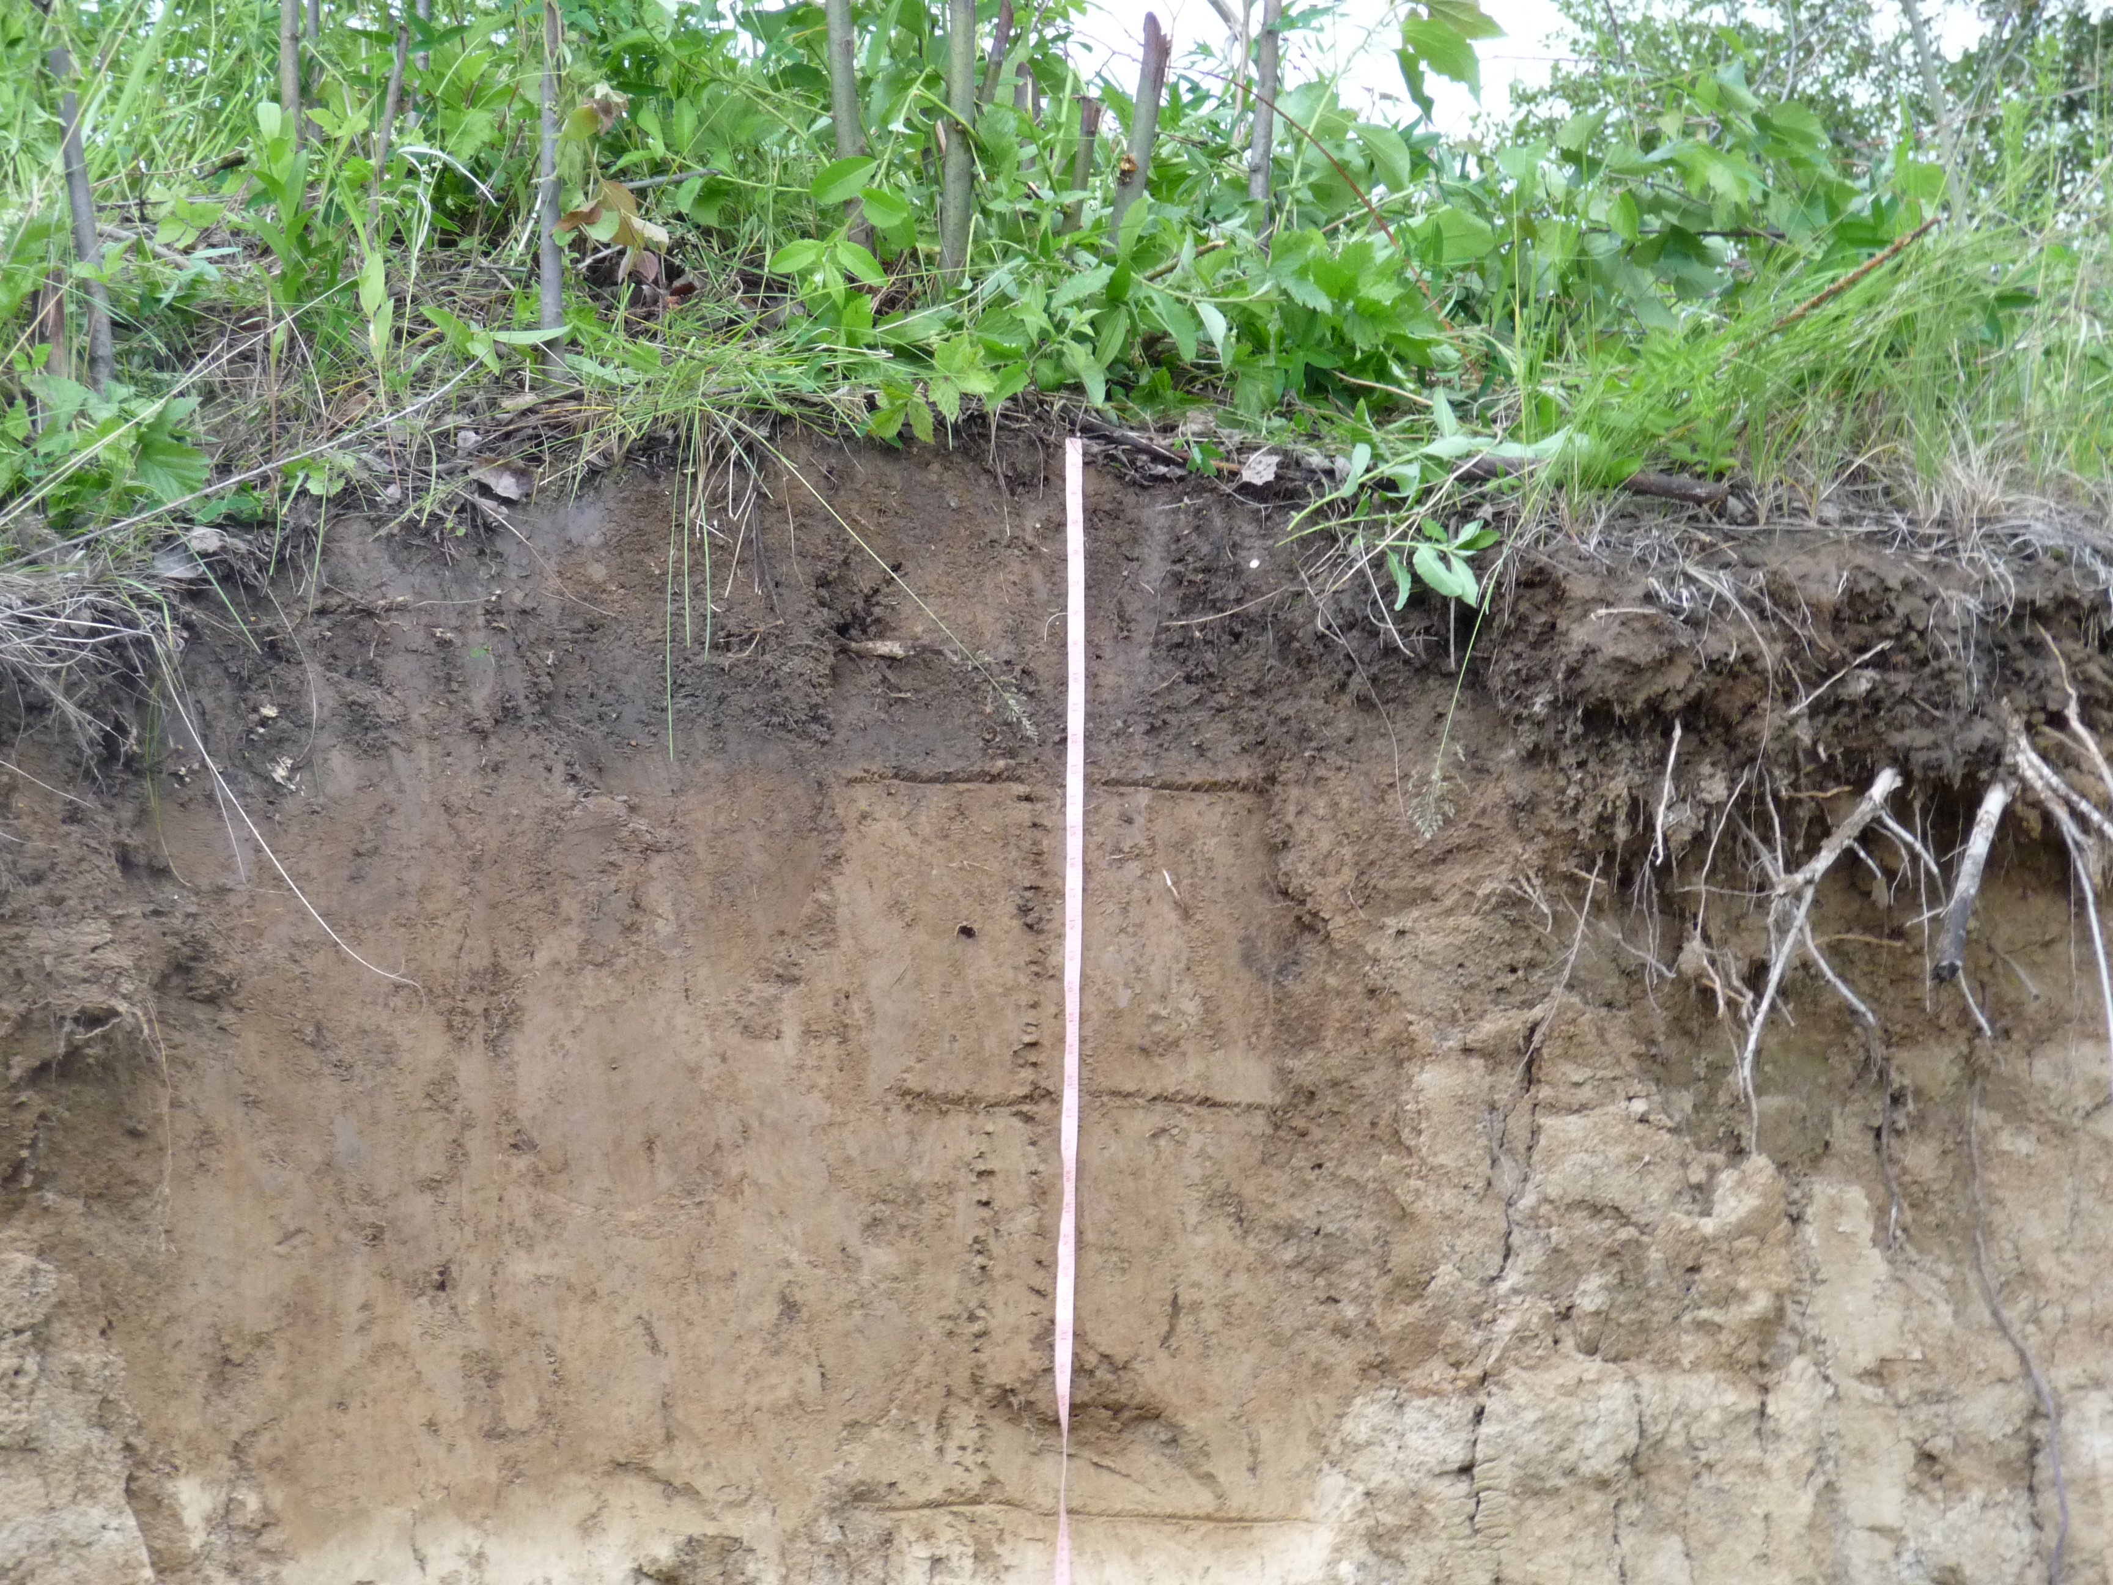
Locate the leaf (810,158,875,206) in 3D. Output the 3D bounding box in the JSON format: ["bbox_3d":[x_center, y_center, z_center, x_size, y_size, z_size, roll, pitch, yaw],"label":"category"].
[{"bbox_3d":[-0.173,-0.499,7.020,0.062,0.035,0.015,-25,-24,-12],"label":"leaf"}]

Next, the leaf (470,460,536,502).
[{"bbox_3d":[-0.442,-0.250,6.870,0.053,0.041,0.014,11,-40,10],"label":"leaf"}]

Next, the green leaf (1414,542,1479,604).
[{"bbox_3d":[0.307,-0.172,6.780,0.038,0.060,0.016,-38,0,0],"label":"green leaf"}]

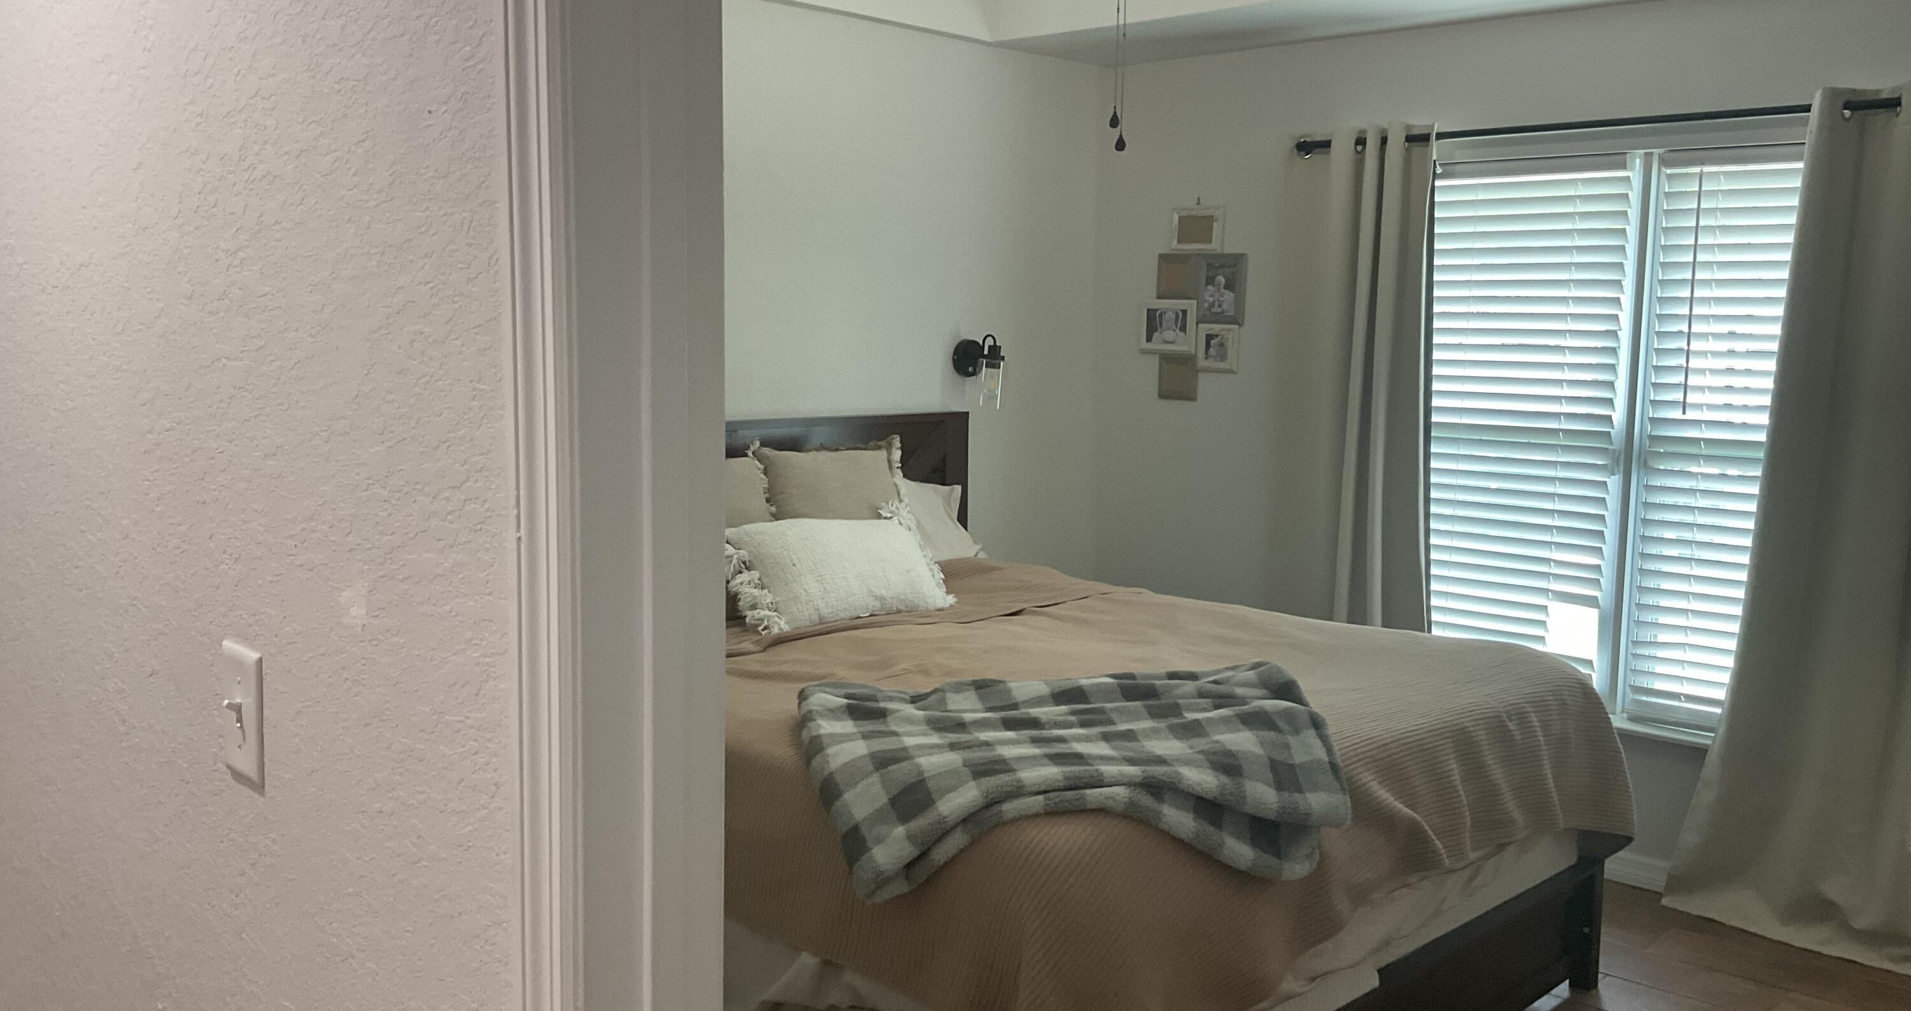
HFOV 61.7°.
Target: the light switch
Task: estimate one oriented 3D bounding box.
[{"bbox_3d":[-0.615,0.181,1.368,0.016,0.117,0.074,-6,10,-44],"label":"light switch"}]

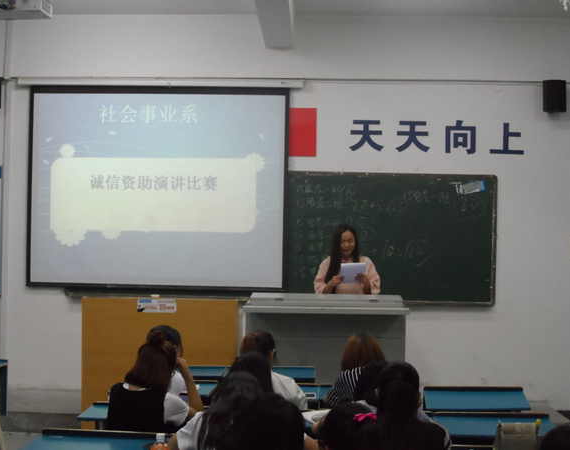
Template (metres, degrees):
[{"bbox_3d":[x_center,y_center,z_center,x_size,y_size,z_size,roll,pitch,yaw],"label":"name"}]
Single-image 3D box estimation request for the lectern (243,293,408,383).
[{"bbox_3d":[0.335,1.089,9.072,1.360,0.970,0.620,1,0,2],"label":"lectern"}]

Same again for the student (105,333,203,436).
[{"bbox_3d":[-0.605,1.109,5.212,0.470,1.200,0.700,1,0,8],"label":"student"}]

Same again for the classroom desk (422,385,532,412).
[{"bbox_3d":[1.131,1.363,6.319,0.600,0.770,0.420,1,0,2],"label":"classroom desk"}]

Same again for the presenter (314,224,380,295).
[{"bbox_3d":[0.539,0.790,9.354,0.550,1.580,0.330,1,0,-2],"label":"presenter"}]

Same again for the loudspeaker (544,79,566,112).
[{"bbox_3d":[2.362,-1.128,9.400,0.195,0.280,0.190,1,0,6],"label":"loudspeaker"}]

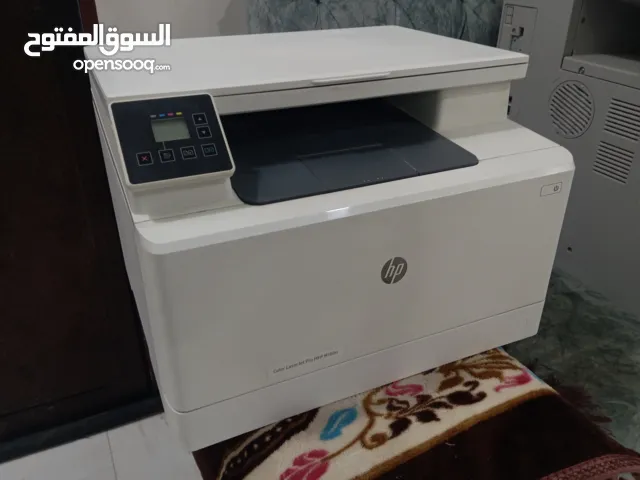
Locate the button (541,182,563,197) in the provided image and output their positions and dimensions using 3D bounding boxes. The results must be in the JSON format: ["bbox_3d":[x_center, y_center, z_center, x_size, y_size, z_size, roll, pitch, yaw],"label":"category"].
[{"bbox_3d":[0.226,-0.050,0.507,0.025,0.012,0.004,-13,32,-21],"label":"button"}]

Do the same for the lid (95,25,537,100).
[{"bbox_3d":[-0.024,-0.203,0.570,0.418,0.009,0.254,-13,32,-21],"label":"lid"}]

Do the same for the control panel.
[{"bbox_3d":[-0.113,-0.077,0.399,0.079,0.010,0.072,-12,71,-21],"label":"control panel"}]

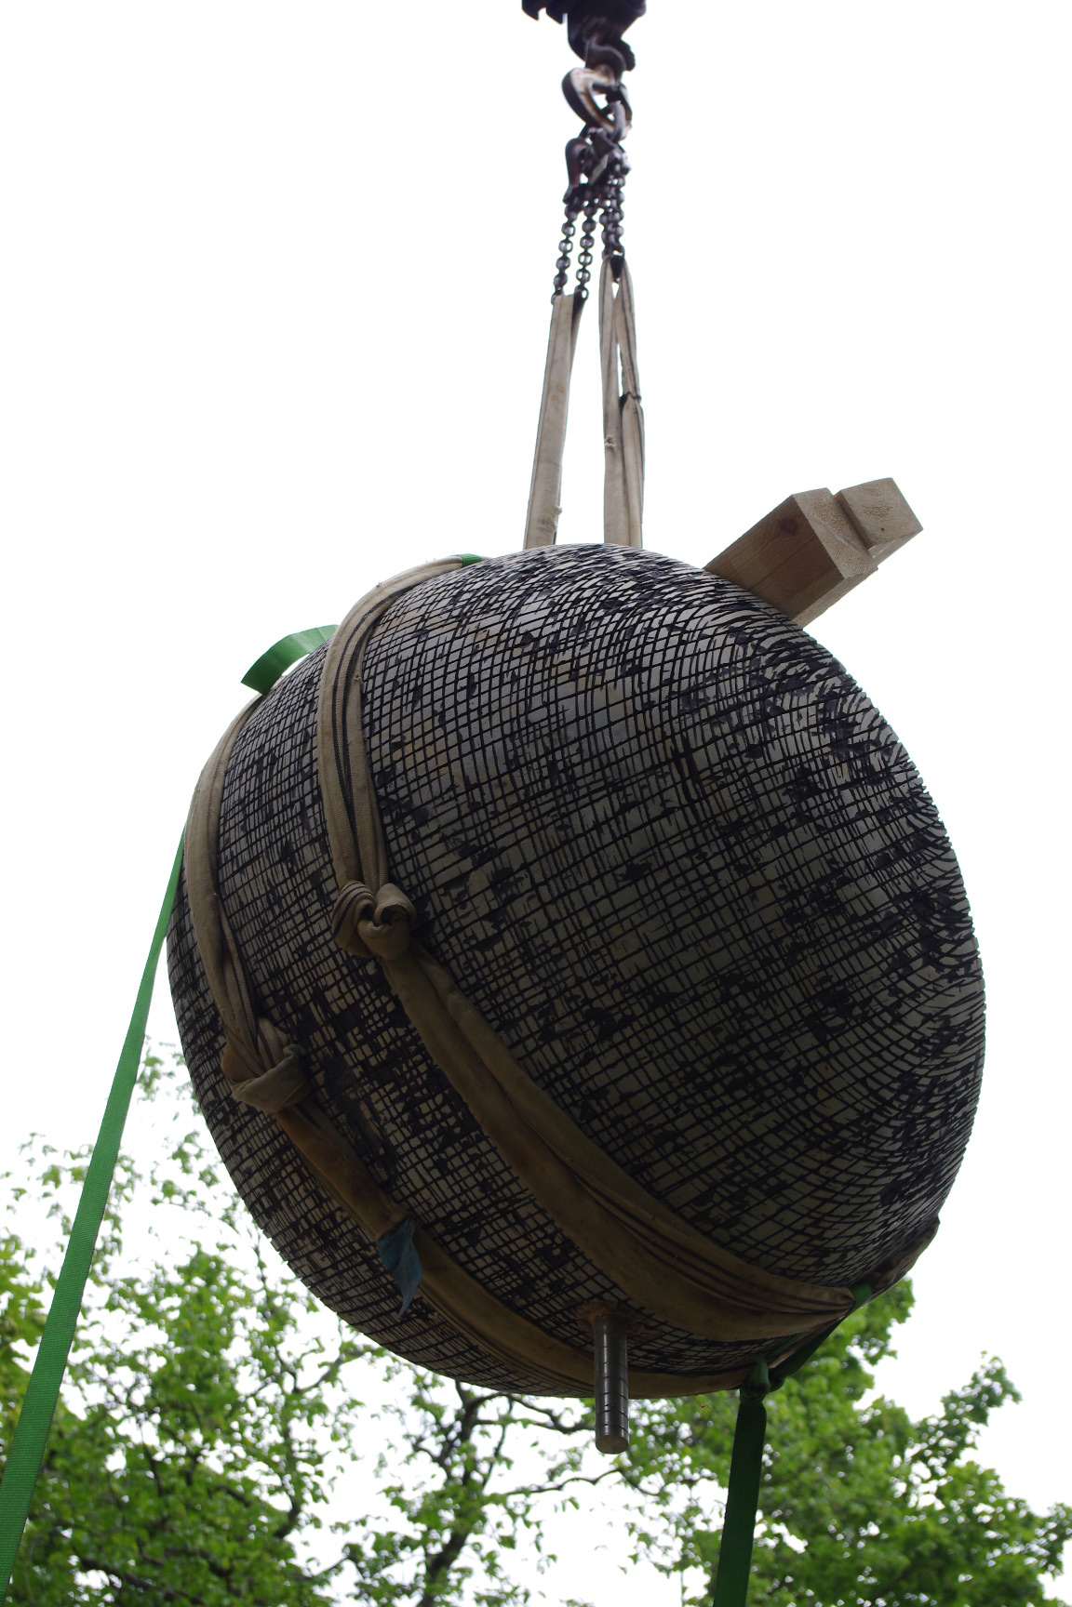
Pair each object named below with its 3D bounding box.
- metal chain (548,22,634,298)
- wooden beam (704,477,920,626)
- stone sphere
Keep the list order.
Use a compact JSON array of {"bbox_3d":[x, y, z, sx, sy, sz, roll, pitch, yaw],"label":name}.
[{"bbox_3d":[0.118,-1.349,5.301,0.170,0.809,0.170,1,-39,0],"label":"metal chain"},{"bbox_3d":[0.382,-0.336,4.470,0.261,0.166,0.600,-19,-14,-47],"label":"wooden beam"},{"bbox_3d":[0.062,0.258,4.000,1.280,1.300,1.290,1,-39,0],"label":"stone sphere"}]

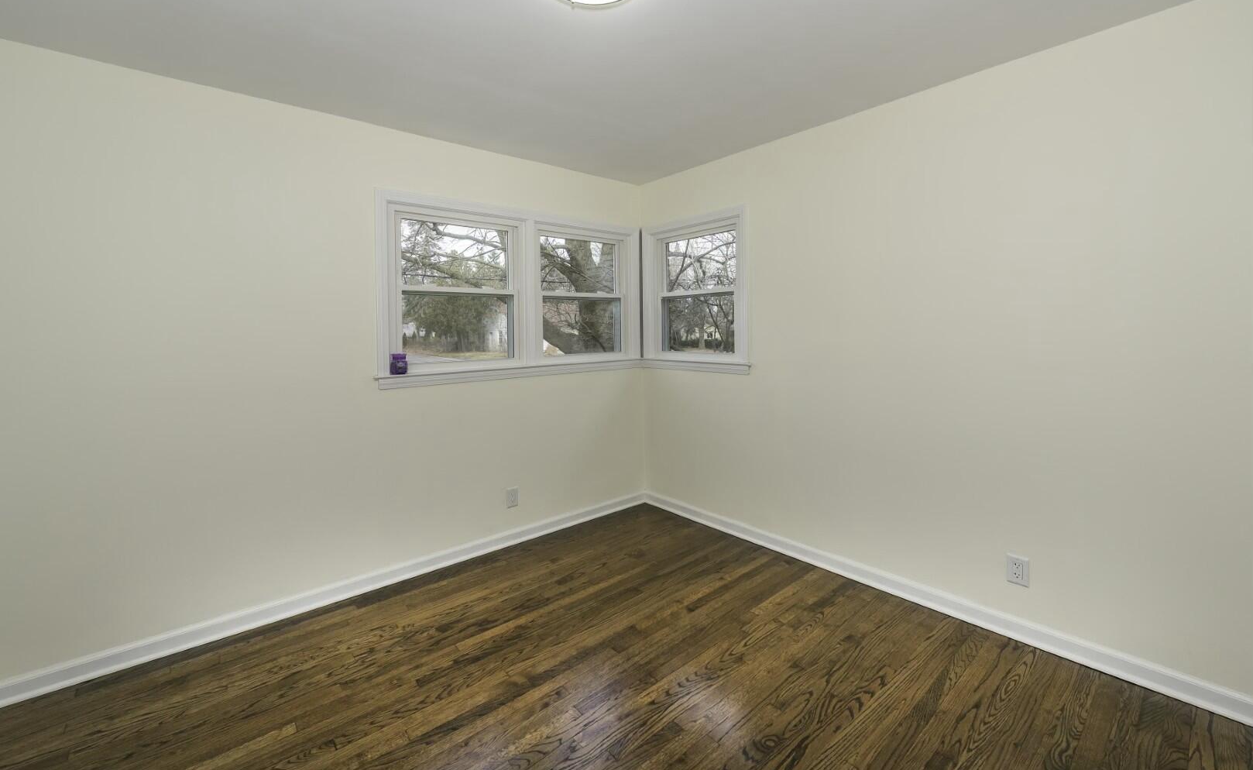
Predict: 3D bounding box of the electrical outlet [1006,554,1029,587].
[{"bbox_3d":[1.608,0.761,2.000,0.009,0.117,0.072,-4,5,-40],"label":"electrical outlet"}]

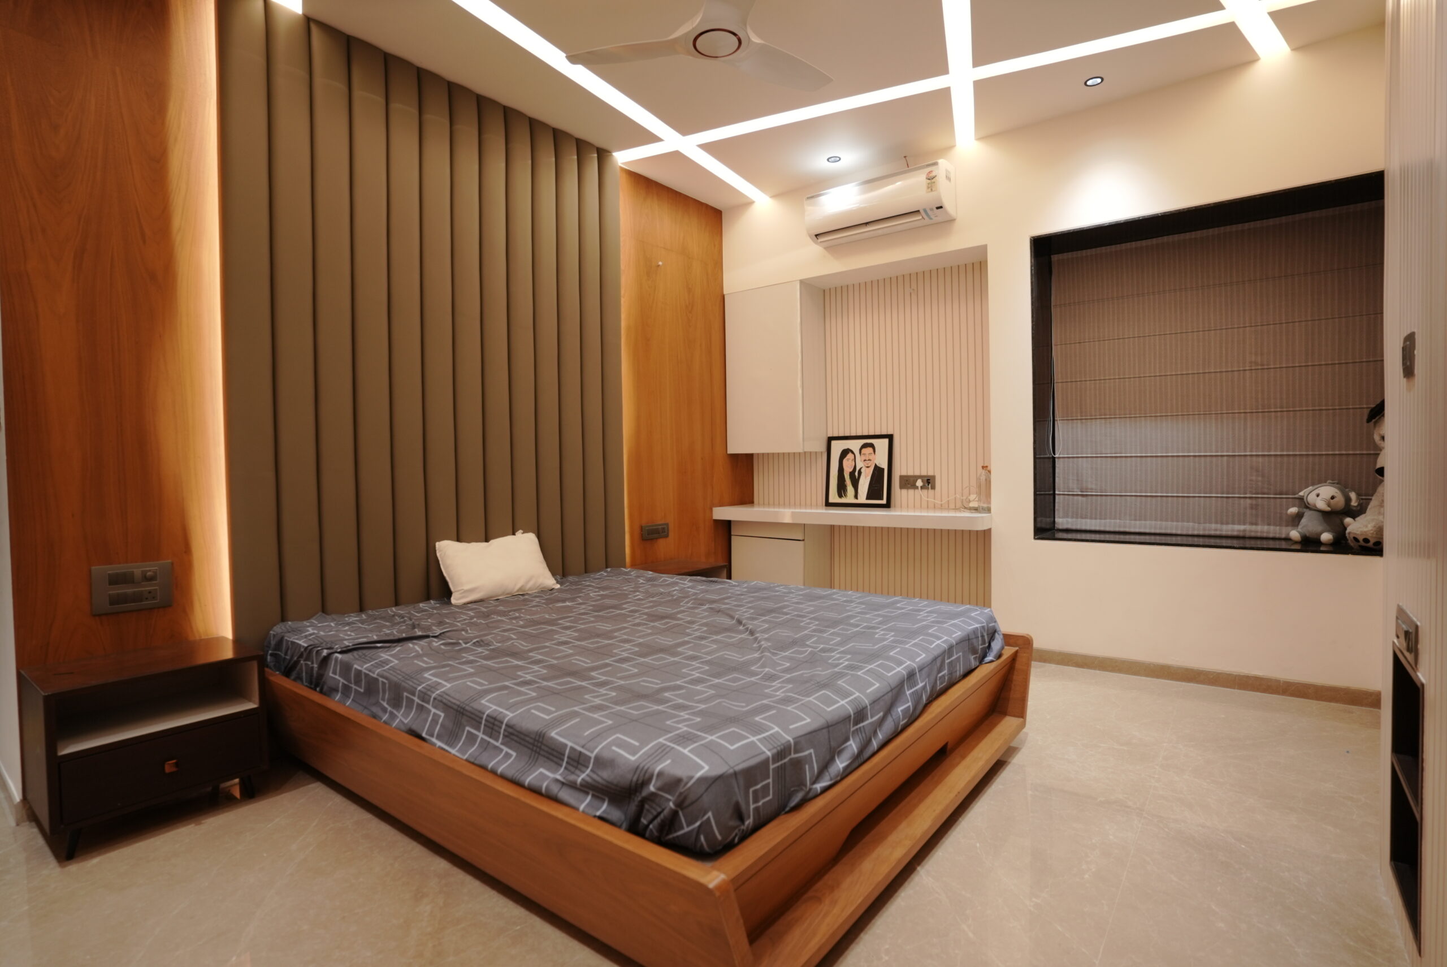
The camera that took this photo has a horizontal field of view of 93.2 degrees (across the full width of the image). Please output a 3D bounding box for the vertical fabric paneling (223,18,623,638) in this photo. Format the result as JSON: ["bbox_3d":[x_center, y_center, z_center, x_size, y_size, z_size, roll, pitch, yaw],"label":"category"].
[{"bbox_3d":[-1.191,-0.448,3.236,0.074,2.835,1.957,0,2,37],"label":"vertical fabric paneling"}]

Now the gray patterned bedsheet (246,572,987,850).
[{"bbox_3d":[-0.315,0.573,2.574,2.120,0.164,1.830,0,2,37],"label":"gray patterned bedsheet"}]

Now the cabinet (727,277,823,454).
[{"bbox_3d":[0.375,-0.781,4.846,0.618,1.134,0.359,0,2,37],"label":"cabinet"}]

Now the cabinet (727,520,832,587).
[{"bbox_3d":[0.402,0.599,4.869,0.608,0.673,0.359,0,2,37],"label":"cabinet"}]

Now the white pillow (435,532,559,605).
[{"bbox_3d":[-1.004,0.366,3.068,0.130,0.300,0.525,-40,-22,31],"label":"white pillow"}]

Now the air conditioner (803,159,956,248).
[{"bbox_3d":[0.912,-1.649,4.055,0.865,0.311,0.211,0,2,37],"label":"air conditioner"}]

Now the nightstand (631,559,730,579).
[{"bbox_3d":[-0.306,0.728,4.129,0.423,0.465,0.506,0,2,37],"label":"nightstand"}]

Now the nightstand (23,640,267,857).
[{"bbox_3d":[-1.803,0.791,2.155,0.412,0.465,0.508,0,2,37],"label":"nightstand"}]

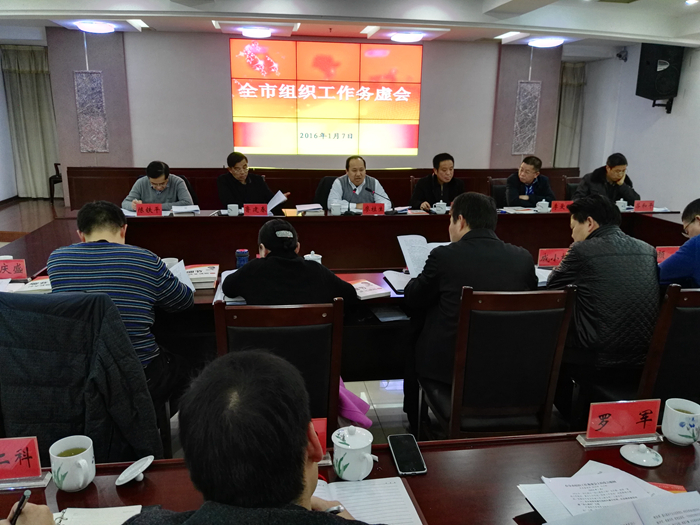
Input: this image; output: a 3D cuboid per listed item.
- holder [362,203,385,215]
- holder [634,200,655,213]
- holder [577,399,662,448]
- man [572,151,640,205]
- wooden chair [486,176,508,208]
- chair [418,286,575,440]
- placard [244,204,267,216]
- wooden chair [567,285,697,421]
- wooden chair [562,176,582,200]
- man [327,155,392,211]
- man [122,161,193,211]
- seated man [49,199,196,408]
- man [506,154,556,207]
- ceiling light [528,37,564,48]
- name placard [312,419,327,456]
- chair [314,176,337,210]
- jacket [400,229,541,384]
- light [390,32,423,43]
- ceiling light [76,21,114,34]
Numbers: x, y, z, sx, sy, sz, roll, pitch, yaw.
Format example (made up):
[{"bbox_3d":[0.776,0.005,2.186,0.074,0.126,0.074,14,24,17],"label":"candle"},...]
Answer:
[{"bbox_3d":[0.204,-0.446,4.818,0.215,0.108,0.050,-1,13,-8],"label":"holder"},{"bbox_3d":[2.812,-0.534,5.394,0.205,0.100,0.060,-1,15,-9],"label":"holder"},{"bbox_3d":[0.727,0.422,1.508,0.225,0.110,0.052,-1,13,-8],"label":"holder"},{"bbox_3d":[2.465,-0.412,5.531,0.640,1.280,0.750,-1,13,-8],"label":"man"},{"bbox_3d":[1.630,-0.325,5.676,0.440,1.020,0.560,-1,13,-8],"label":"wooden chair"},{"bbox_3d":[0.542,0.520,2.310,0.440,1.020,0.530,-1,14,-7],"label":"chair"},{"bbox_3d":[-0.774,-0.430,4.644,0.190,0.095,0.050,-1,14,-8],"label":"placard"},{"bbox_3d":[1.274,0.513,2.435,0.440,1.030,0.570,-2,14,-10],"label":"wooden chair"},{"bbox_3d":[2.594,-0.433,6.194,0.480,0.960,0.580,-1,14,-8],"label":"wooden chair"},{"bbox_3d":[0.054,-0.403,5.405,0.590,1.200,0.780,-1,14,-8],"label":"man"},{"bbox_3d":[-1.701,-0.348,5.191,0.600,1.140,0.800,-1,14,-8],"label":"man"},{"bbox_3d":[-0.922,0.379,2.350,0.560,1.270,0.780,-1,13,-8],"label":"seated man"},{"bbox_3d":[1.740,-0.443,5.677,0.520,1.240,0.700,2,14,3],"label":"man"},{"bbox_3d":[3.060,-3.397,8.797,0.500,0.120,0.500,-1,15,-9],"label":"ceiling light"},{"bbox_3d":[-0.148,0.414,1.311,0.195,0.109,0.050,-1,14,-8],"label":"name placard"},{"bbox_3d":[-0.027,-0.346,5.668,0.480,0.960,0.580,-1,14,-8],"label":"chair"},{"bbox_3d":[0.536,0.165,2.426,0.550,0.660,0.480,-3,15,-16],"label":"jacket"},{"bbox_3d":[0.905,-3.557,8.962,0.520,0.100,0.520,1,14,0],"label":"light"},{"bbox_3d":[-3.949,-3.629,8.755,0.480,0.110,0.480,-1,13,-8],"label":"ceiling light"}]

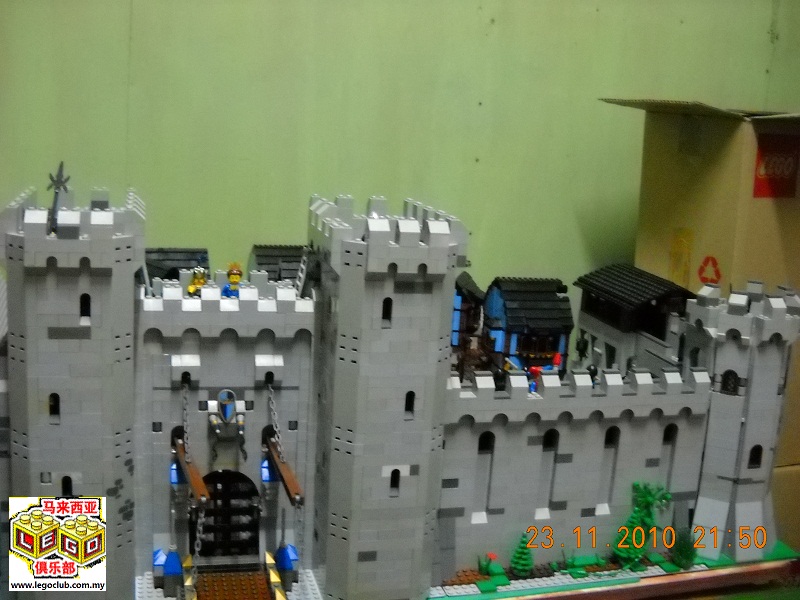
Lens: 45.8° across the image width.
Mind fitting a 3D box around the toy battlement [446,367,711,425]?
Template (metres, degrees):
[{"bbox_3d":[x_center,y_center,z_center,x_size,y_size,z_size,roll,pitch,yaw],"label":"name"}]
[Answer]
[{"bbox_3d":[0.168,0.088,0.892,0.266,0.043,0.024,0,12,-15],"label":"toy battlement"}]

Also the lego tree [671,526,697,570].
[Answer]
[{"bbox_3d":[0.277,0.241,0.921,0.023,0.042,0.023,0,12,-15],"label":"lego tree"}]

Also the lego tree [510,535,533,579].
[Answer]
[{"bbox_3d":[0.115,0.238,0.884,0.020,0.041,0.020,0,12,-15],"label":"lego tree"}]

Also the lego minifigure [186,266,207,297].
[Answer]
[{"bbox_3d":[-0.176,-0.007,0.832,0.024,0.044,0.016,1,12,-14],"label":"lego minifigure"}]

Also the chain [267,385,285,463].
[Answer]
[{"bbox_3d":[-0.108,0.107,0.827,0.008,0.074,0.008,-9,-18,-11],"label":"chain"}]

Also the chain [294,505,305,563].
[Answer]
[{"bbox_3d":[-0.083,0.193,0.780,0.008,0.053,0.008,1,12,-14],"label":"chain"}]

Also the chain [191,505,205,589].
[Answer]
[{"bbox_3d":[-0.162,0.200,0.763,0.010,0.074,0.009,1,12,-14],"label":"chain"}]

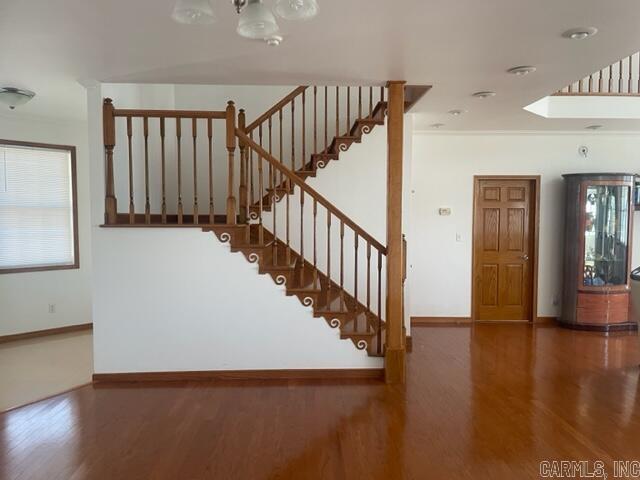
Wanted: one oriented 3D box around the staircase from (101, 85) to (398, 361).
[{"bbox_3d":[-0.530,-0.254,5.574,3.000,3.000,2.350,0,3,-2],"label":"staircase"}]

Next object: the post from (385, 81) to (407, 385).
[{"bbox_3d":[0.690,-0.070,4.371,0.175,2.740,0.175,0,3,-2],"label":"post"}]

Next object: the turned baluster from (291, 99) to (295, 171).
[{"bbox_3d":[-0.321,-1.222,5.591,0.042,0.850,0.042,0,3,-2],"label":"turned baluster"}]

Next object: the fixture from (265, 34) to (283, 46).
[{"bbox_3d":[-0.321,-1.374,3.357,0.135,0.045,0.135,0,3,-2],"label":"fixture"}]

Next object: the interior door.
[{"bbox_3d":[2.660,0.165,6.944,0.840,2.050,0.050,0,3,-1],"label":"interior door"}]

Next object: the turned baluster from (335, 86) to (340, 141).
[{"bbox_3d":[0.204,-1.598,5.574,0.042,0.850,0.042,0,3,-2],"label":"turned baluster"}]

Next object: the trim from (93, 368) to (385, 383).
[{"bbox_3d":[-0.745,1.249,4.415,2.650,0.100,0.020,0,3,-2],"label":"trim"}]

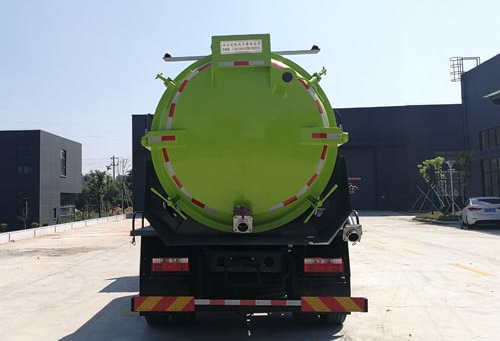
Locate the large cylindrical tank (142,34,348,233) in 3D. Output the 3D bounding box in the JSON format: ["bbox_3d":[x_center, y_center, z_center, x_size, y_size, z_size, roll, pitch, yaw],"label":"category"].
[{"bbox_3d":[0.050,-0.233,6.194,2.130,2.080,4.200,-1,-4,3],"label":"large cylindrical tank"}]

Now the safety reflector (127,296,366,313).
[{"bbox_3d":[-0.019,1.320,3.881,2.320,0.150,0.100,-1,-4,3],"label":"safety reflector"}]

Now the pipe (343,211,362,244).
[{"bbox_3d":[1.056,0.590,4.100,0.190,0.310,0.360,-1,-4,3],"label":"pipe"}]

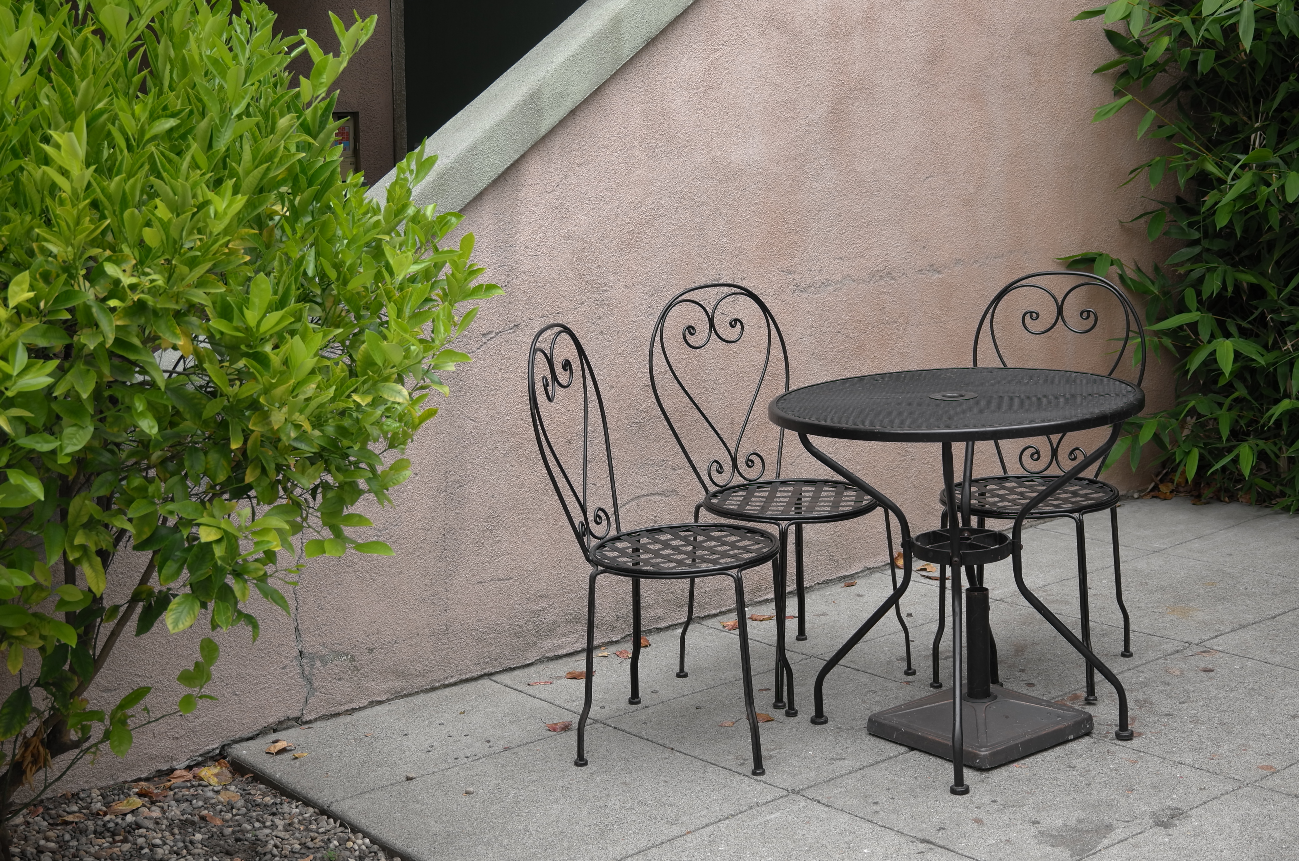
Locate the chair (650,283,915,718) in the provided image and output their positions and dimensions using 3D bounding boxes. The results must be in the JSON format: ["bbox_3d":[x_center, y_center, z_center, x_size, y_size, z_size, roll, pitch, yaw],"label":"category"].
[{"bbox_3d":[0.293,0.120,4.722,0.409,0.889,0.502,-10,12,-34],"label":"chair"}]

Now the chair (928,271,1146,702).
[{"bbox_3d":[0.877,0.105,4.656,0.409,0.889,0.502,2,11,26],"label":"chair"}]

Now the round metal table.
[{"bbox_3d":[0.636,0.281,4.231,0.753,0.715,0.753,-3,10,0],"label":"round metal table"}]

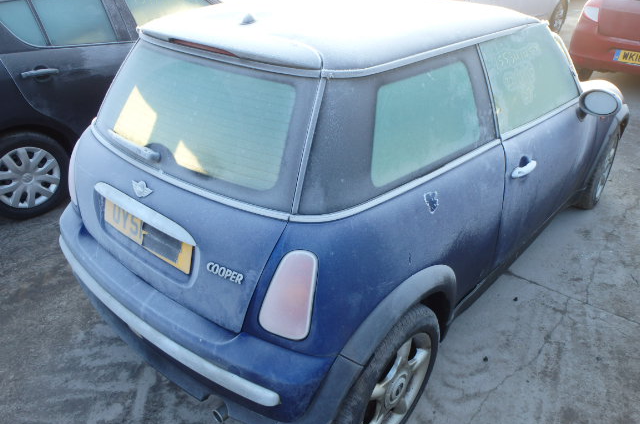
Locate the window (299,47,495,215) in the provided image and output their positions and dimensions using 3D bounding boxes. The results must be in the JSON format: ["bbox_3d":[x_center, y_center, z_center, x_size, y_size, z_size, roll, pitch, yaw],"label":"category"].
[{"bbox_3d":[0.295,-0.287,1.661,0.993,0.384,0.122,-25,26,-36],"label":"window"}]

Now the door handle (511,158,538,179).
[{"bbox_3d":[0.803,-0.171,2.032,0.052,0.048,0.225,23,36,35],"label":"door handle"}]

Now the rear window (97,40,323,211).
[{"bbox_3d":[-0.430,-0.330,1.736,1.074,0.424,0.063,23,0,35],"label":"rear window"}]

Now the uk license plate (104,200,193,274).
[{"bbox_3d":[-0.590,0.063,1.744,0.520,0.111,0.018,23,21,35],"label":"uk license plate"}]

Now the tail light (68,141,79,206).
[{"bbox_3d":[-0.998,-0.162,2.134,0.057,0.263,0.162,3,25,-25],"label":"tail light"}]

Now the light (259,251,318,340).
[{"bbox_3d":[-0.088,0.225,1.444,0.162,0.263,0.057,7,15,11],"label":"light"}]

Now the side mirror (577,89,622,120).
[{"bbox_3d":[1.305,-0.512,2.406,0.190,0.140,0.125,23,36,35],"label":"side mirror"}]

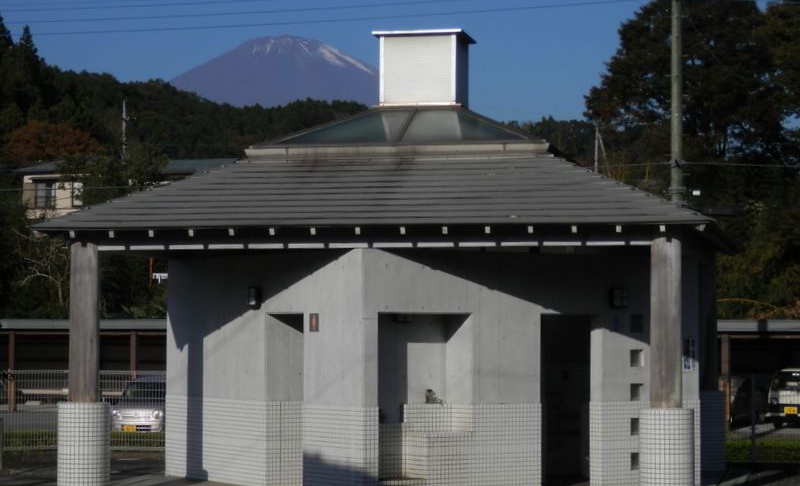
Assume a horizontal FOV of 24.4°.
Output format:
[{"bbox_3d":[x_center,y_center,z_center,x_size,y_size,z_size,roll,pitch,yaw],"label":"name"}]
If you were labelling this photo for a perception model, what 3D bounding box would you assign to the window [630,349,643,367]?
[{"bbox_3d":[2.737,1.351,21.581,0.200,0.200,0.110,2,-3,-32],"label":"window"}]

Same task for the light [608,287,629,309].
[{"bbox_3d":[2.525,0.639,21.350,0.195,0.252,0.115,2,-3,-32],"label":"light"}]

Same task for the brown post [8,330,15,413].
[{"bbox_3d":[-12.807,4.233,61.167,0.160,2.706,0.160,-1,-3,29],"label":"brown post"}]

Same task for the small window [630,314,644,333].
[{"bbox_3d":[2.739,0.947,21.602,0.200,0.200,0.110,2,-3,-32],"label":"small window"}]

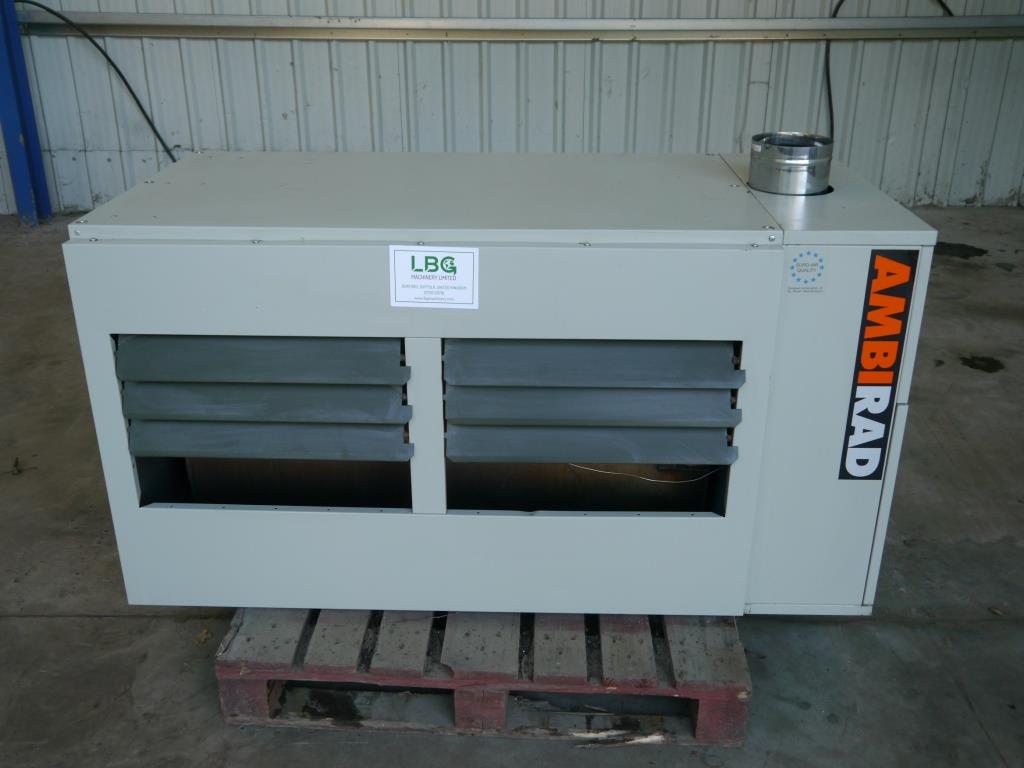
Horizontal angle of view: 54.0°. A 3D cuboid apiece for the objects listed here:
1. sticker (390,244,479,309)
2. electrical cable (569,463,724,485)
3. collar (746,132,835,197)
[{"bbox_3d":[-0.134,-0.183,1.742,0.153,0.111,0.002,1,24,1],"label":"sticker"},{"bbox_3d":[0.259,0.174,1.937,0.300,0.042,0.045,1,24,1],"label":"electrical cable"},{"bbox_3d":[0.559,-0.443,2.017,0.155,0.095,0.155,1,24,1],"label":"collar"}]

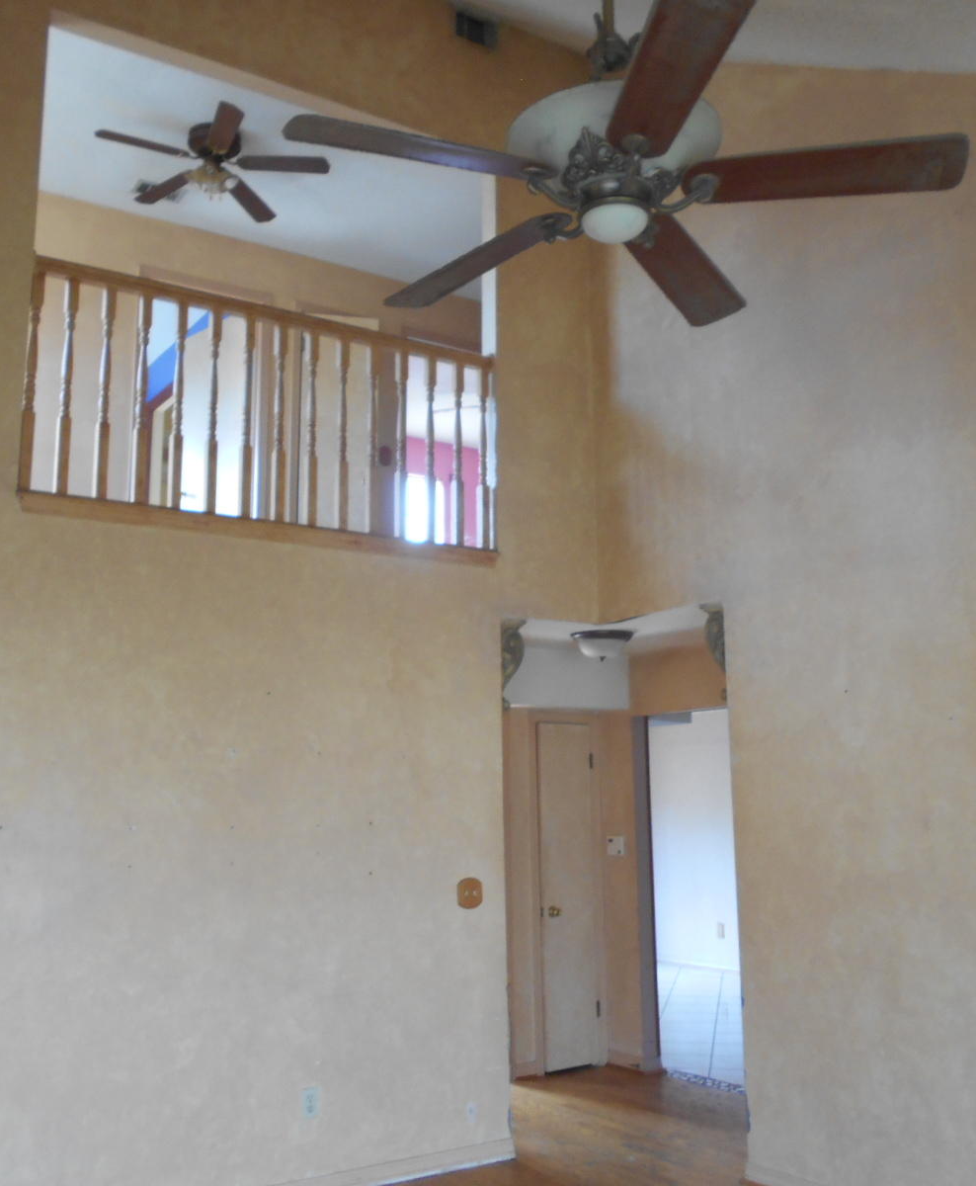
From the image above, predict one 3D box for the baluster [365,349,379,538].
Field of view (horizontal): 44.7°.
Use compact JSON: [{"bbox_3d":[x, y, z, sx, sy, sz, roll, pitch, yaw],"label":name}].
[{"bbox_3d":[-0.532,-0.712,5.512,0.040,0.926,0.040,6,-11,-32],"label":"baluster"}]

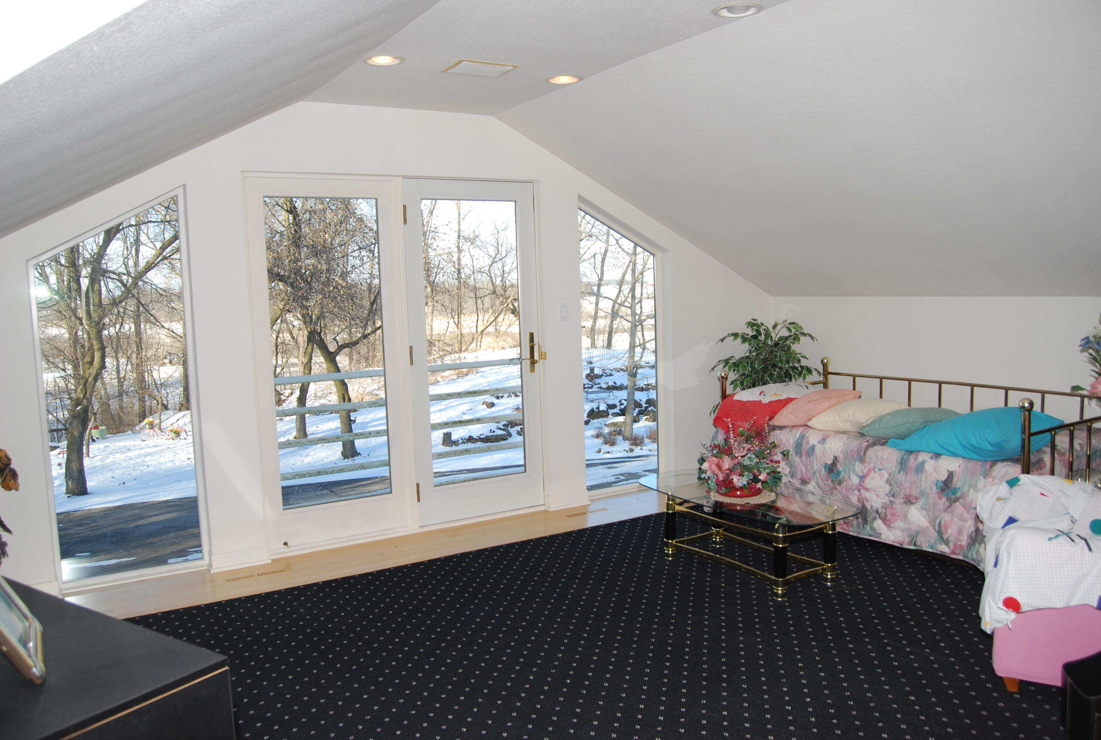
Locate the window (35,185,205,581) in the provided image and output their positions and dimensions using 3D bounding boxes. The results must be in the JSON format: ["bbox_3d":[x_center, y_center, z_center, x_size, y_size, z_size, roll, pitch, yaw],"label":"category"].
[{"bbox_3d":[-2.135,0.090,4.136,0.685,1.920,0.080,-6,7,-31],"label":"window"}]

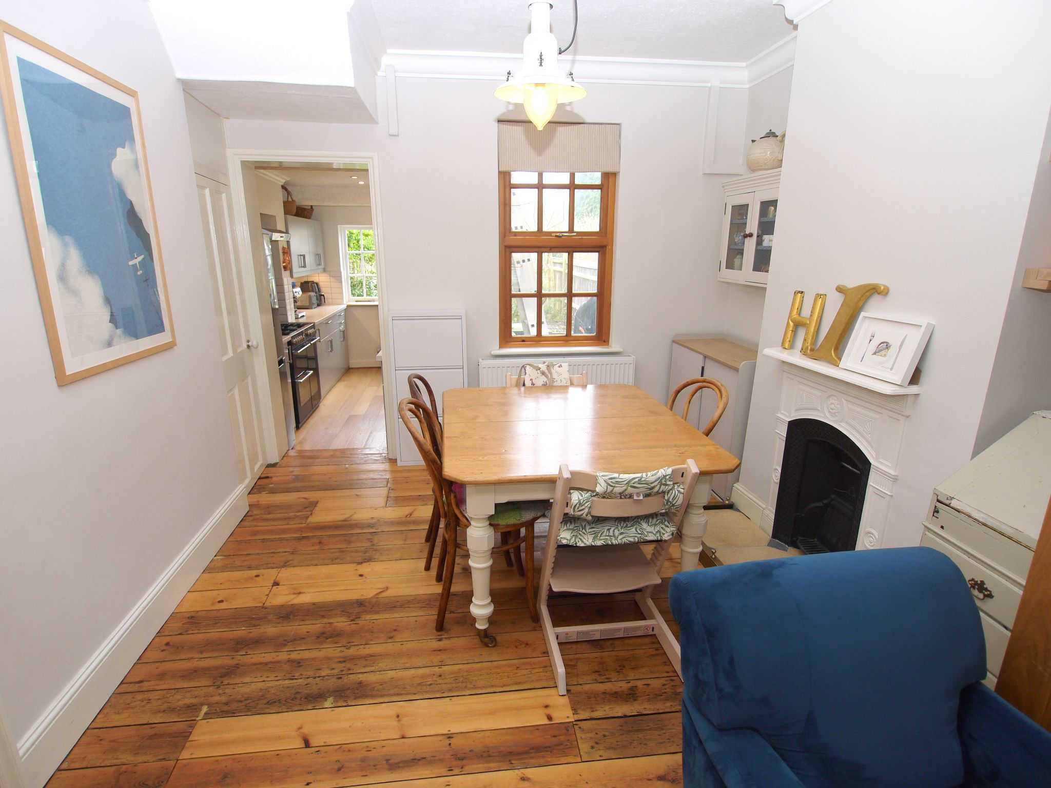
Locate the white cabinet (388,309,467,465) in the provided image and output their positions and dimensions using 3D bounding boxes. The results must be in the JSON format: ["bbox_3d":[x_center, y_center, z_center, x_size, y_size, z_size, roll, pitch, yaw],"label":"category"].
[{"bbox_3d":[-0.648,-0.040,3.772,0.497,1.071,0.158,-2,16,-7],"label":"white cabinet"}]

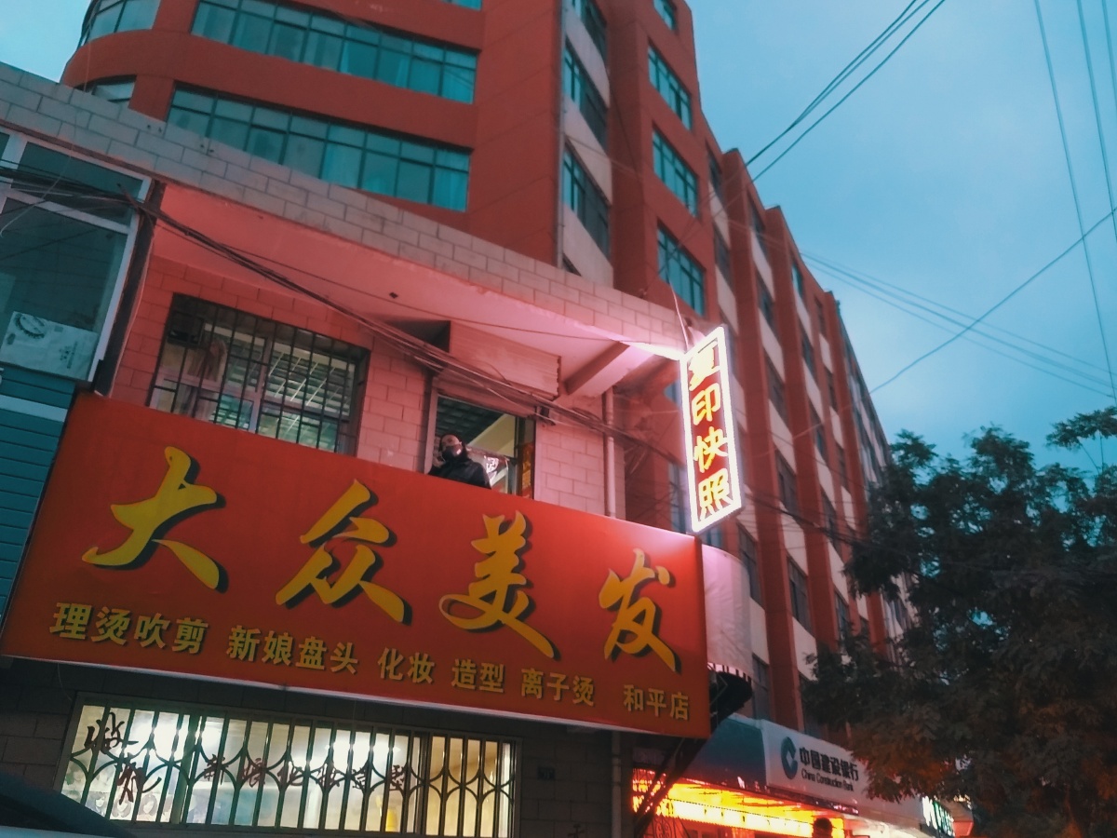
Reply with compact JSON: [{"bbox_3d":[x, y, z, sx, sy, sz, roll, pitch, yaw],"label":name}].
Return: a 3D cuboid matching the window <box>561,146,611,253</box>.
[{"bbox_3d":[0.655,-4.866,20.096,0.150,1.799,2.518,-13,-30,25],"label":"window"}]

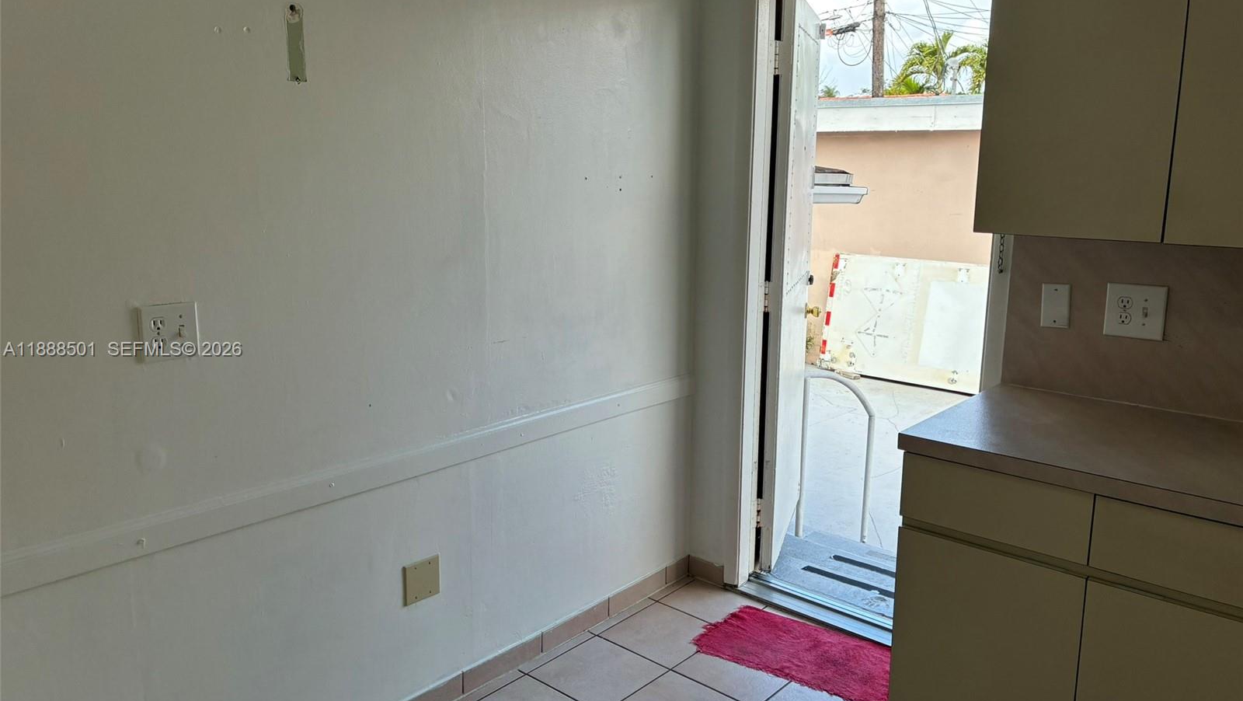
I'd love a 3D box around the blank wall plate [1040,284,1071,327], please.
[{"bbox_3d":[1.148,-0.117,2.473,0.069,0.115,0.009,10,16,41],"label":"blank wall plate"}]

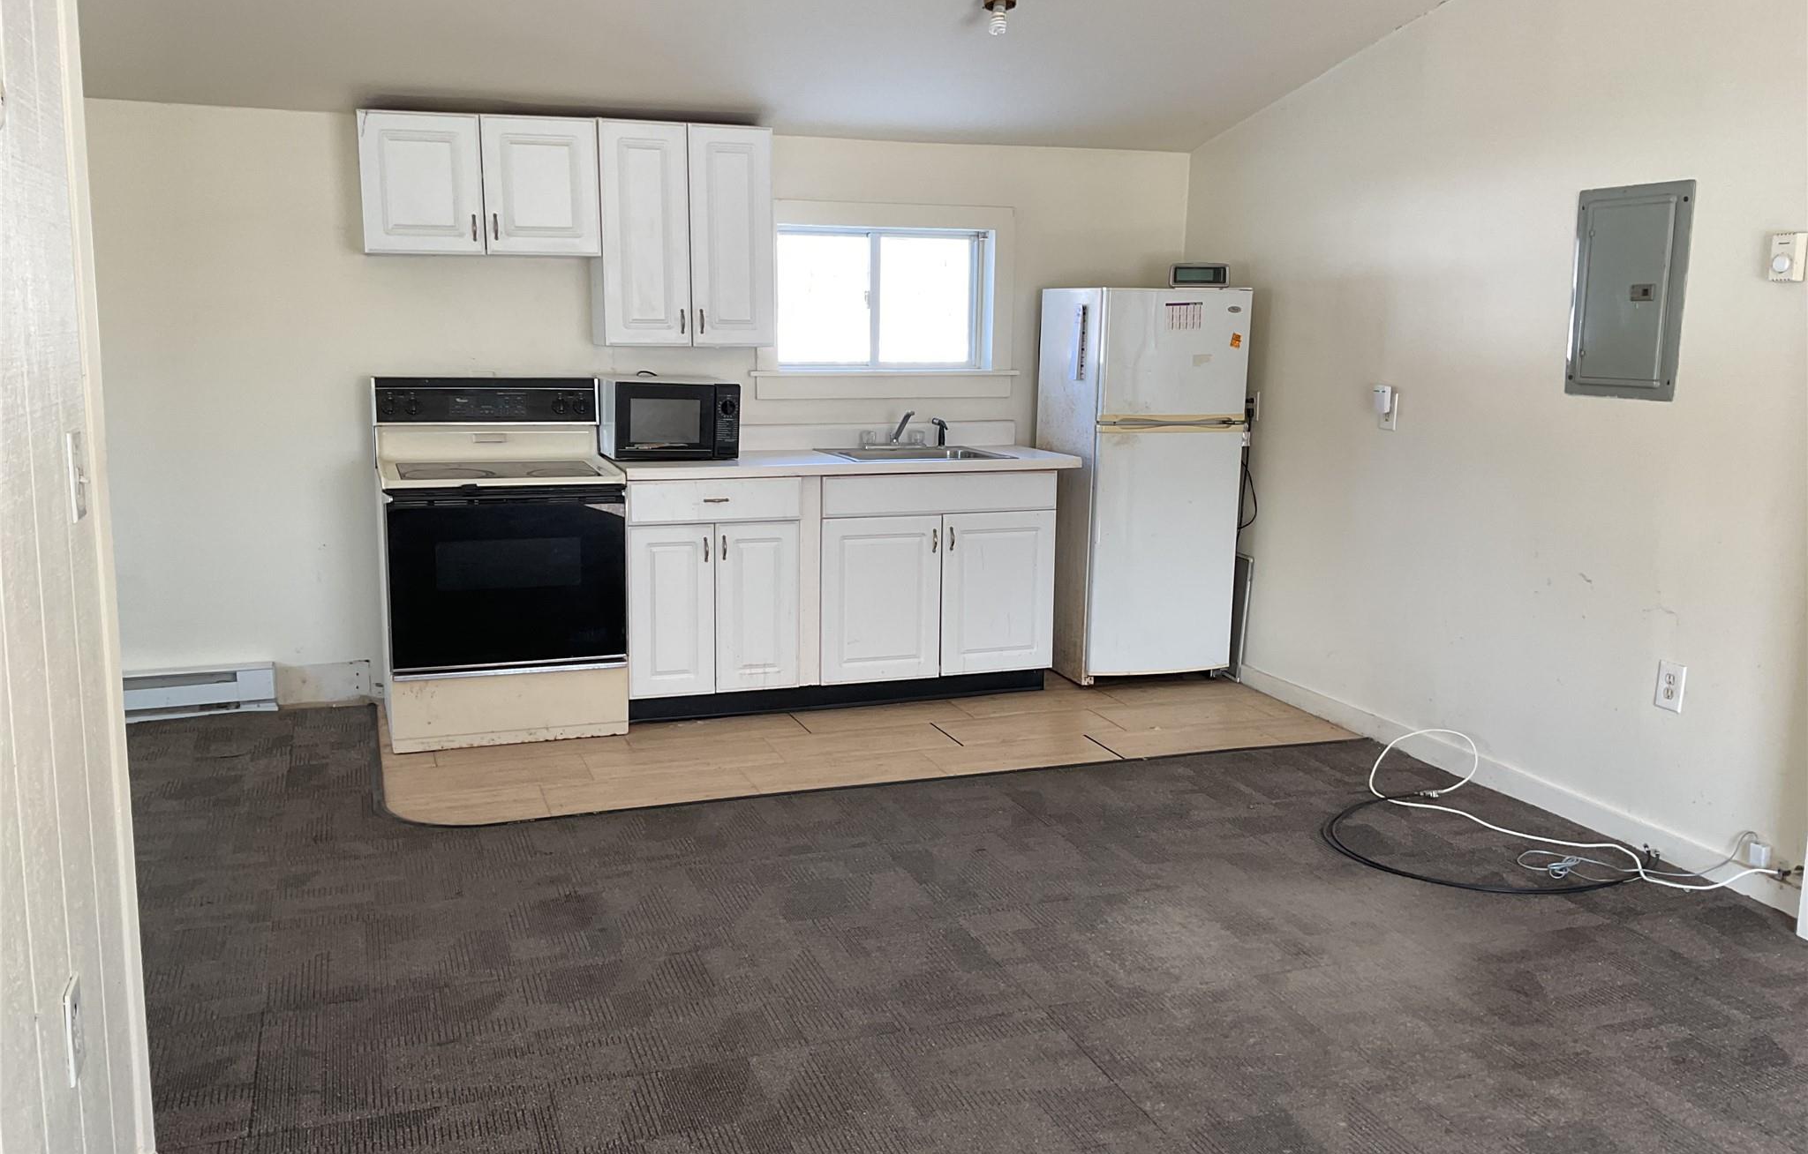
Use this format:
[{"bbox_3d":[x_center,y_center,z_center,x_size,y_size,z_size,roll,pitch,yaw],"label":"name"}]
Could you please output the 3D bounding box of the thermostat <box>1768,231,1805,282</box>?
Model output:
[{"bbox_3d":[2.129,-0.771,3.651,0.040,0.108,0.062,-3,11,-19],"label":"thermostat"}]

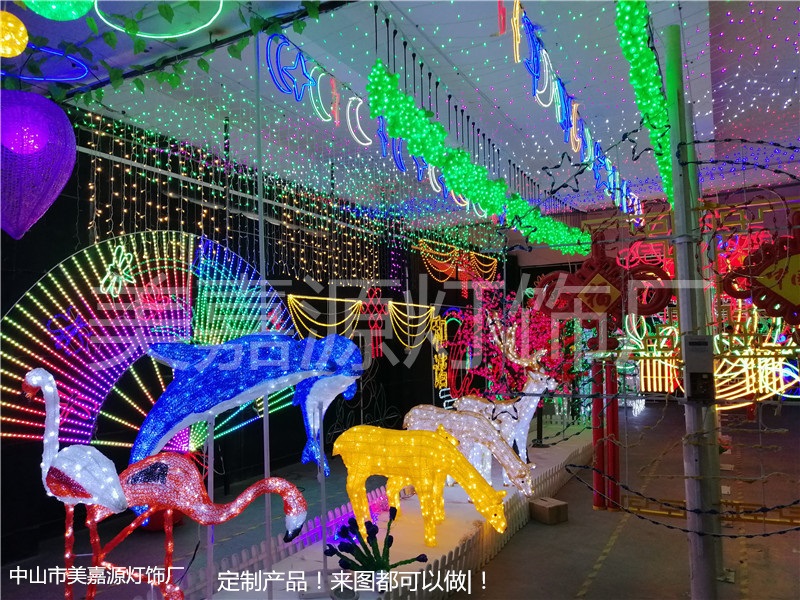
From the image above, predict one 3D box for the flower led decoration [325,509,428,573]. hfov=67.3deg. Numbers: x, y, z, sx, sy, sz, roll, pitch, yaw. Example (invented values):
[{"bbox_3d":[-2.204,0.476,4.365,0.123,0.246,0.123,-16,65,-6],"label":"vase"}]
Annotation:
[{"bbox_3d":[-0.139,1.439,3.550,0.580,0.380,0.480,-2,-5,0],"label":"flower led decoration"}]

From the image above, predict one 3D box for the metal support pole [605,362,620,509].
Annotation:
[{"bbox_3d":[1.896,1.200,5.356,0.105,1.290,0.105,-1,-4,0],"label":"metal support pole"}]

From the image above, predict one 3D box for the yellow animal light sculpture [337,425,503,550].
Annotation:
[{"bbox_3d":[0.100,1.240,4.205,1.240,0.760,0.440,-2,-4,18],"label":"yellow animal light sculpture"}]

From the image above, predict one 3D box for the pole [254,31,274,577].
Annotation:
[{"bbox_3d":[-0.770,0.010,3.399,0.032,3.185,0.032,-2,-5,0],"label":"pole"}]

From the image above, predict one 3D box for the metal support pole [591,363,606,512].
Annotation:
[{"bbox_3d":[1.775,1.203,5.363,0.105,1.290,0.105,-1,-4,0],"label":"metal support pole"}]

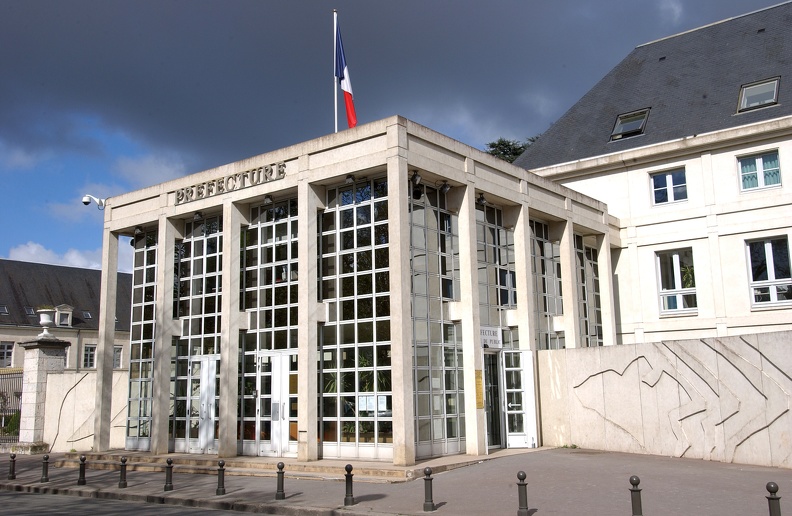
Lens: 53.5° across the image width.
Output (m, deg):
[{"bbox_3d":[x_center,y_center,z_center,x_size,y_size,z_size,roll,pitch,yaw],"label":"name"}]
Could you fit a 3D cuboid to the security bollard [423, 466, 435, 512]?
[{"bbox_3d":[0.470,3.268,11.108,0.142,0.590,0.142,-1,-10,0],"label":"security bollard"}]

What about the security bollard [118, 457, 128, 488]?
[{"bbox_3d":[-5.473,4.310,15.809,0.141,0.598,0.141,-9,-12,37],"label":"security bollard"}]

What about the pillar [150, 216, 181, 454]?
[{"bbox_3d":[-6.167,1.970,20.943,0.323,6.312,0.316,-9,-12,37],"label":"pillar"}]

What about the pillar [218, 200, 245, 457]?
[{"bbox_3d":[-4.062,1.647,19.333,0.323,6.312,0.316,-9,-12,37],"label":"pillar"}]

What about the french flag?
[{"bbox_3d":[-1.168,-4.243,18.364,0.485,2.650,0.353,-1,-10,0],"label":"french flag"}]

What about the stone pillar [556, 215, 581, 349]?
[{"bbox_3d":[4.991,1.977,22.365,0.316,6.312,0.323,-9,-12,37],"label":"stone pillar"}]

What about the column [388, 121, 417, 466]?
[{"bbox_3d":[0.087,0.629,16.218,0.308,7.084,0.316,-9,-12,37],"label":"column"}]

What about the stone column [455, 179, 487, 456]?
[{"bbox_3d":[1.728,1.333,18.229,0.316,6.312,0.323,-9,-12,37],"label":"stone column"}]

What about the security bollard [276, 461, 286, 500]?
[{"bbox_3d":[-1.896,3.676,12.950,0.142,0.590,0.142,-1,-10,0],"label":"security bollard"}]

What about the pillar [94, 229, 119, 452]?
[{"bbox_3d":[-8.273,2.294,22.554,0.323,6.312,0.316,-9,-12,37],"label":"pillar"}]

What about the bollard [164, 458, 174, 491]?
[{"bbox_3d":[-4.306,4.115,14.961,0.141,0.598,0.141,-9,-12,37],"label":"bollard"}]

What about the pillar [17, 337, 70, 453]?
[{"bbox_3d":[-12.637,4.885,28.087,1.294,3.999,1.294,-9,-12,37],"label":"pillar"}]

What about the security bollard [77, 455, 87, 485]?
[{"bbox_3d":[-6.673,4.524,16.758,0.141,0.598,0.141,-9,-12,37],"label":"security bollard"}]

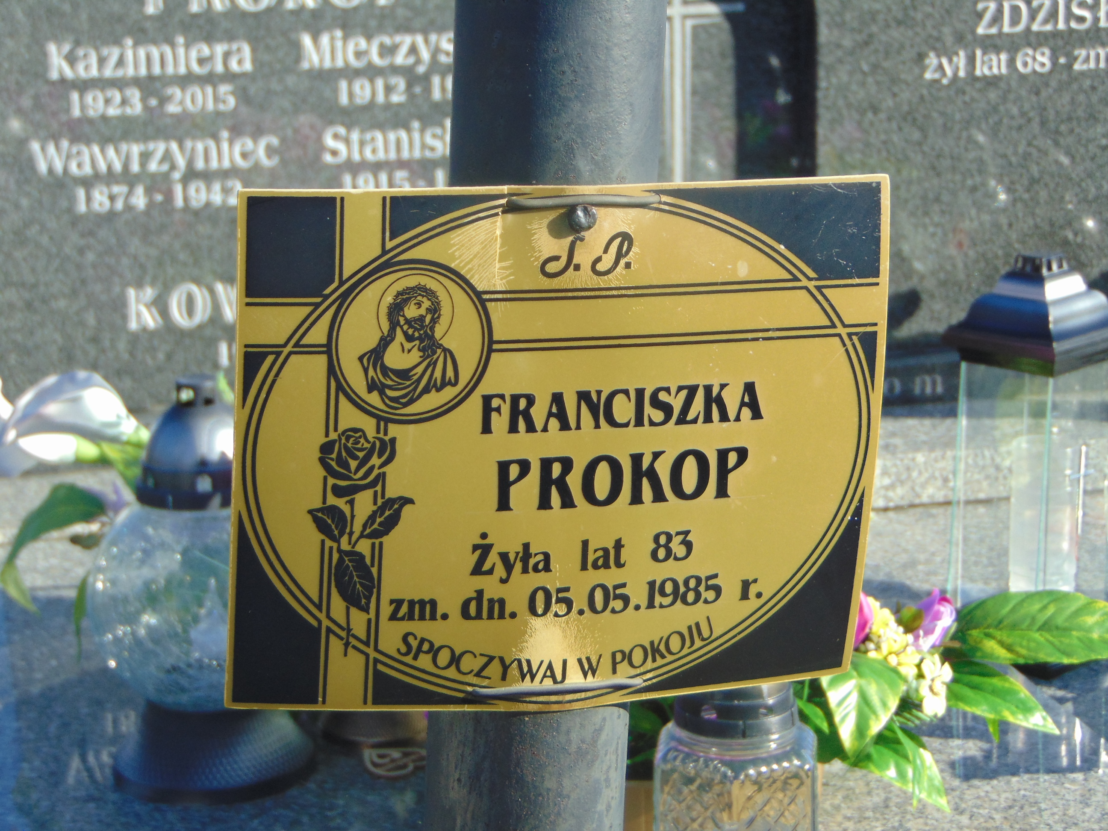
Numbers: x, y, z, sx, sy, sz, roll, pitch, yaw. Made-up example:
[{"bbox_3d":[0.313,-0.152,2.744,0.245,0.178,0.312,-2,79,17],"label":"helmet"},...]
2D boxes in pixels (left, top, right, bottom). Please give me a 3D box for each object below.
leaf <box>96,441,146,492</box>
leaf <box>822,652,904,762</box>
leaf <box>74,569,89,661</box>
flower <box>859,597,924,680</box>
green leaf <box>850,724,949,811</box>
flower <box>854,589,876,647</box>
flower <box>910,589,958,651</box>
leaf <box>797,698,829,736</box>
[{"bbox_3d":[-0.272,0.033,2.200,0.026,0.038,0.016,-37,-10,-7],"label":"leaf"},{"bbox_3d":[0.168,0.158,1.880,0.046,0.066,0.018,3,-25,1],"label":"leaf"},{"bbox_3d":[-0.294,0.124,2.150,0.010,0.056,0.014,0,3,0],"label":"leaf"},{"bbox_3d":[0.187,0.125,1.930,0.035,0.044,0.033,0,13,0],"label":"flower"},{"bbox_3d":[0.190,0.194,1.900,0.068,0.040,0.018,41,-13,11],"label":"green leaf"},{"bbox_3d":[0.168,0.113,1.930,0.025,0.033,0.025,10,13,-2],"label":"flower"},{"bbox_3d":[0.213,0.115,1.940,0.026,0.034,0.026,8,13,-2],"label":"flower"},{"bbox_3d":[0.141,0.164,1.900,0.015,0.029,0.010,-39,-9,-8],"label":"leaf"}]

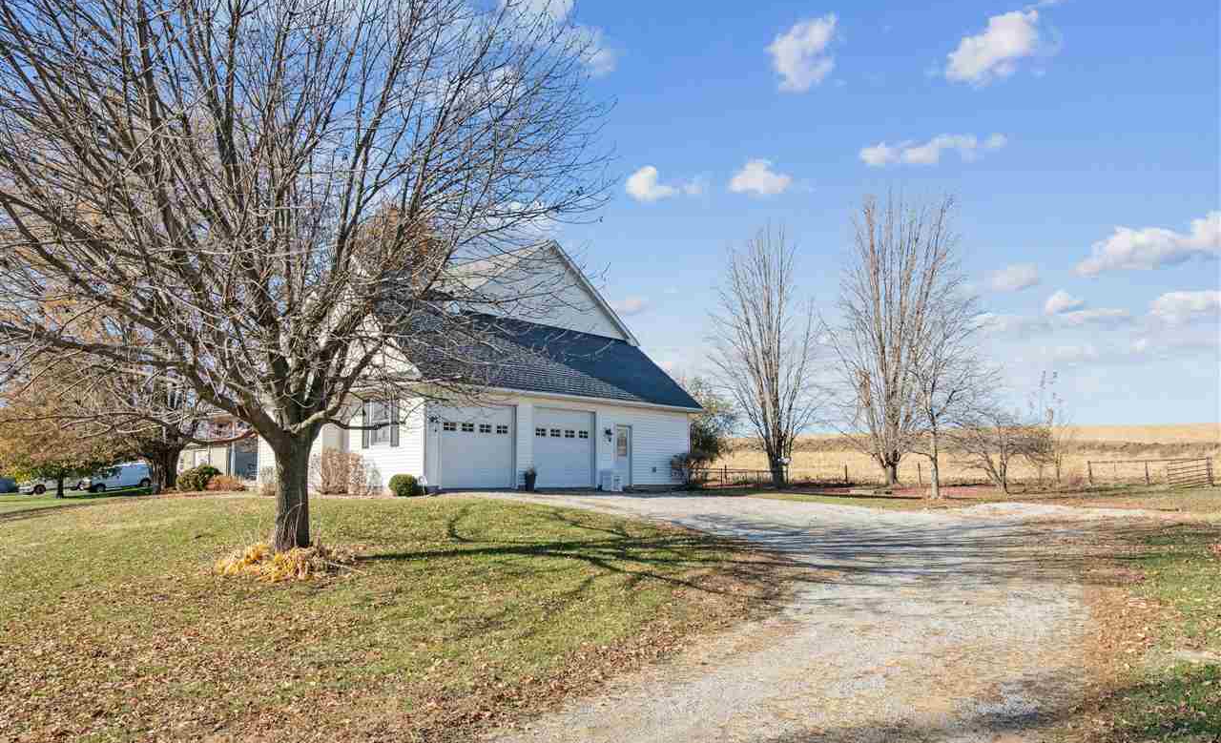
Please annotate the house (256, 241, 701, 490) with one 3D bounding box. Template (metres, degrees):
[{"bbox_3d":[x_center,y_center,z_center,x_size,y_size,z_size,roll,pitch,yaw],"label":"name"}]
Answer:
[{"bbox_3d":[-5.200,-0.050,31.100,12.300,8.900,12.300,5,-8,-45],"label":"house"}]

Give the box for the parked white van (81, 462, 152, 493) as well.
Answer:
[{"bbox_3d":[-34.372,7.416,57.000,4.950,1.900,1.950,-5,-5,6],"label":"parked white van"}]

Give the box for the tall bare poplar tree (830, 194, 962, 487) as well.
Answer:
[{"bbox_3d":[15.044,-1.663,43.000,6.854,15.422,6.854,0,-6,0],"label":"tall bare poplar tree"}]

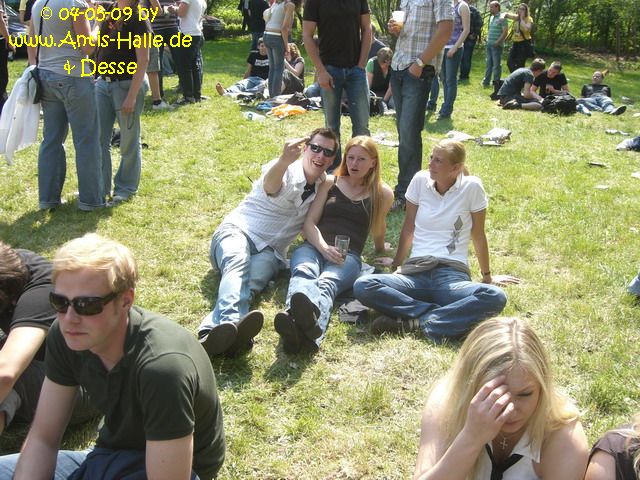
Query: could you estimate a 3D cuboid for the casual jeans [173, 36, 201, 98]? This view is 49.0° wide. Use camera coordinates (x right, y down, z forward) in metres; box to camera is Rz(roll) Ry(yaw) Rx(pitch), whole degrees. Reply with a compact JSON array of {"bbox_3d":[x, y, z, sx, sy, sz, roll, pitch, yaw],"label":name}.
[{"bbox_3d":[-2.004,-2.647,10.750,0.370,1.000,0.380,-2,18,-12],"label":"casual jeans"}]

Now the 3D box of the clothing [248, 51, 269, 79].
[{"bbox_3d":[-0.948,-2.956,11.900,0.500,0.500,0.290,6,18,12],"label":"clothing"}]

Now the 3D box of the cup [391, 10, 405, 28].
[{"bbox_3d":[0.540,-1.538,4.900,0.092,0.125,0.092,2,18,-1],"label":"cup"}]

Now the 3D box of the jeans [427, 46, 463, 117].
[{"bbox_3d":[1.820,-2.283,10.150,0.380,0.970,0.400,-6,20,-25],"label":"jeans"}]

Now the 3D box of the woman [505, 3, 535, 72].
[{"bbox_3d":[4.089,-3.986,14.400,0.580,1.670,0.450,14,21,33],"label":"woman"}]

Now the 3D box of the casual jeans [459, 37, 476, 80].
[{"bbox_3d":[3.359,-4.133,16.000,0.360,1.000,0.370,4,18,6],"label":"casual jeans"}]

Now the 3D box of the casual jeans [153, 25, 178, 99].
[{"bbox_3d":[-2.341,-2.716,10.750,0.430,1.040,0.310,-4,19,-19],"label":"casual jeans"}]

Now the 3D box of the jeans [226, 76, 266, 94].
[{"bbox_3d":[-1.174,-2.564,11.700,0.760,0.270,0.460,-11,22,-36],"label":"jeans"}]

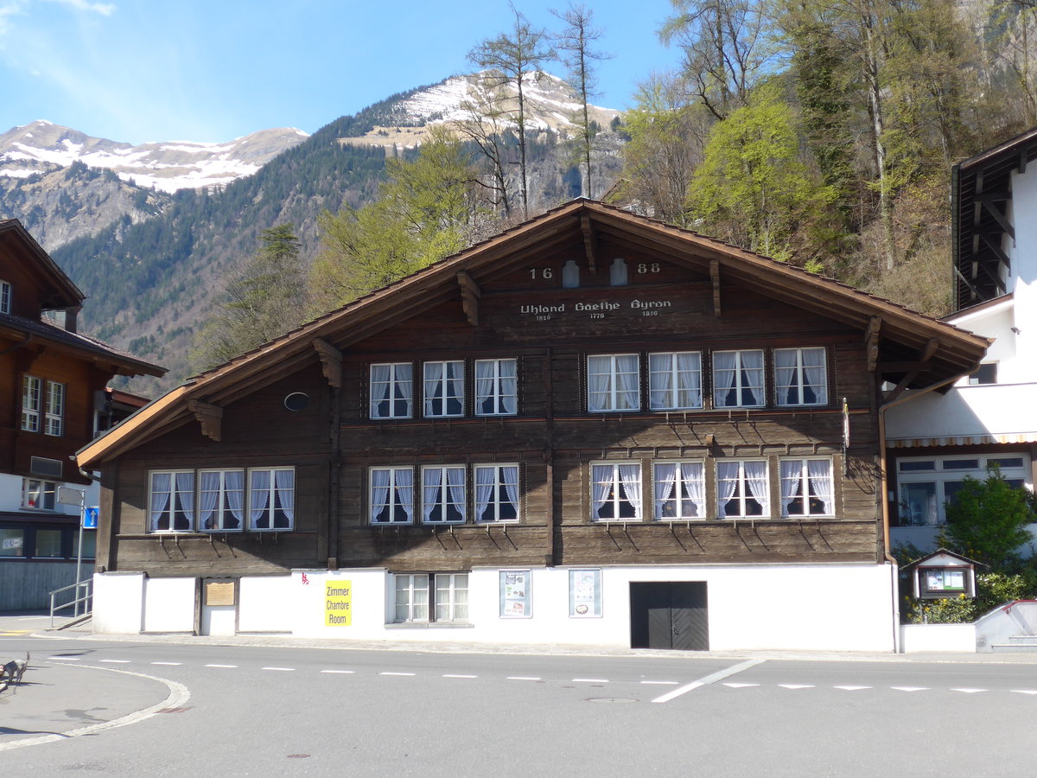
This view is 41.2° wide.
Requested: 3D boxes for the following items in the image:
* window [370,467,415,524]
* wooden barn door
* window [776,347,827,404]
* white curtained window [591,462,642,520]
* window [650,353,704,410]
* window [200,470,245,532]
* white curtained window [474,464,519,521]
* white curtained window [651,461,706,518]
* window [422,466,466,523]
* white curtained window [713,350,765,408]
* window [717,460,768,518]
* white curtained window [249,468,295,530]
[{"bbox_3d":[-2.778,2.323,30.107,0.987,1.249,0.120,-2,-9,11],"label":"window"},{"bbox_3d":[3.186,4.783,29.086,1.653,1.415,0.120,-2,-9,11],"label":"wooden barn door"},{"bbox_3d":[5.947,-0.254,29.023,1.057,1.208,0.130,-2,-9,11],"label":"window"},{"bbox_3d":[2.071,2.145,29.158,1.060,1.260,0.120,-2,-9,11],"label":"white curtained window"},{"bbox_3d":[3.364,-0.180,29.532,1.123,1.239,0.130,-2,-9,11],"label":"window"},{"bbox_3d":[-6.685,2.507,31.145,1.081,1.380,0.130,-2,-9,11],"label":"window"},{"bbox_3d":[-0.467,2.246,29.934,0.987,1.241,0.130,-2,-9,11],"label":"white curtained window"},{"bbox_3d":[3.367,2.106,28.903,1.071,1.250,0.120,-2,-9,11],"label":"white curtained window"},{"bbox_3d":[-1.623,2.300,30.158,0.963,1.251,0.130,-2,-9,11],"label":"window"},{"bbox_3d":[4.633,-0.217,28.993,1.051,1.182,0.120,-2,-9,11],"label":"white curtained window"},{"bbox_3d":[4.656,2.060,28.650,1.069,1.241,0.120,-2,-9,11],"label":"window"},{"bbox_3d":[-5.509,2.449,30.638,1.071,1.380,0.120,-2,-9,11],"label":"white curtained window"}]

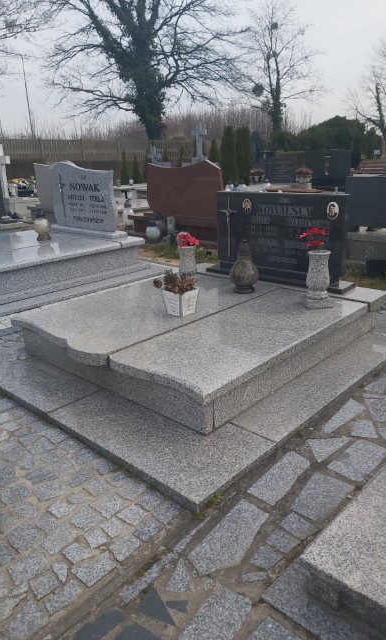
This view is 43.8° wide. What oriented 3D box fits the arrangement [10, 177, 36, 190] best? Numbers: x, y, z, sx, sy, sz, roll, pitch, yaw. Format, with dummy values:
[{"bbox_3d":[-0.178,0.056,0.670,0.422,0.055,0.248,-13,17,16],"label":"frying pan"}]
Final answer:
[{"bbox_3d":[-4.079,-3.266,11.500,0.570,0.330,0.380,14,25,41],"label":"arrangement"}]

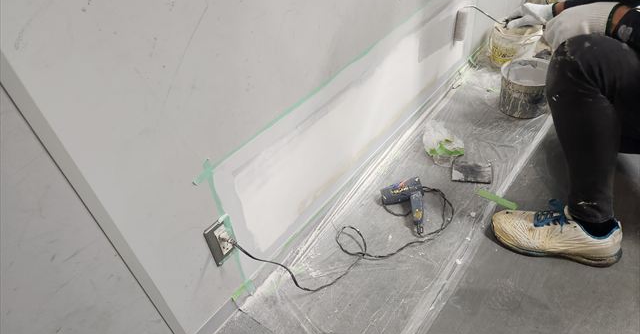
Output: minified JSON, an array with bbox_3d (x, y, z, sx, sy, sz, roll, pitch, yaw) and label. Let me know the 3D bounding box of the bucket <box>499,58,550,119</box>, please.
[{"bbox_3d":[0.781,-0.290,1.607,0.204,0.147,0.204,-4,42,3],"label":"bucket"}]

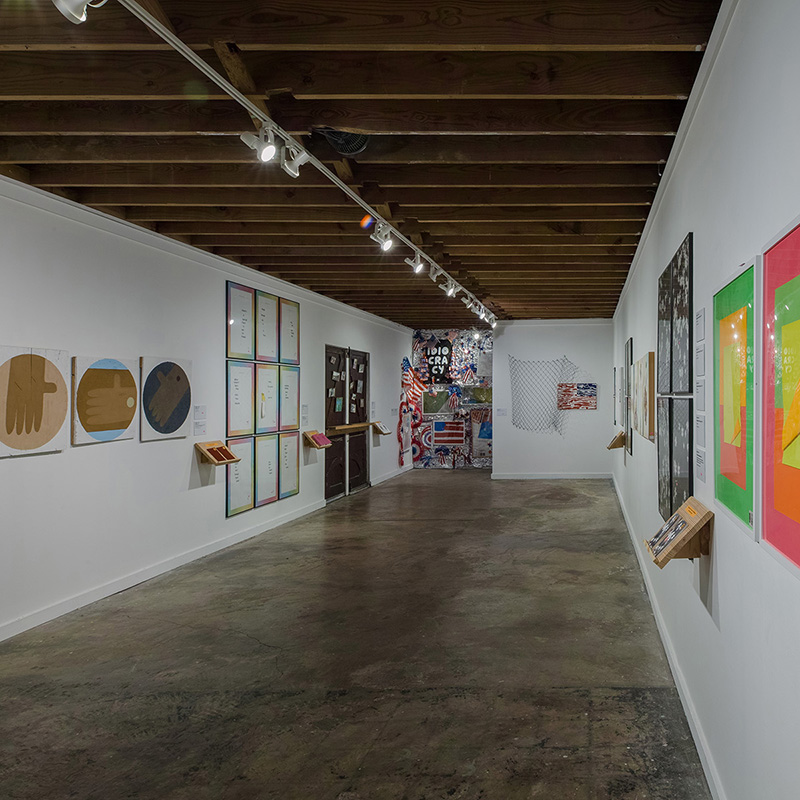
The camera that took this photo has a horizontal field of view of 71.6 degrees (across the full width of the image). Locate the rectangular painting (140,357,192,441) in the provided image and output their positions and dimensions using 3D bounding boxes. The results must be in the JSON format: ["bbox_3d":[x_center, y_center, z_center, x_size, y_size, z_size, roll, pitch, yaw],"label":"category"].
[{"bbox_3d":[-1.878,-0.010,4.479,0.035,0.642,0.554,0,0,19],"label":"rectangular painting"}]

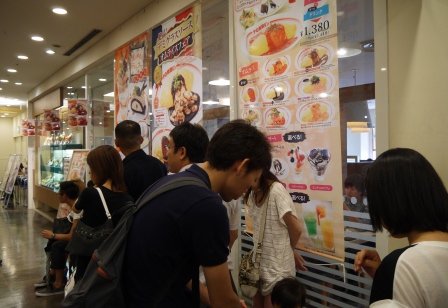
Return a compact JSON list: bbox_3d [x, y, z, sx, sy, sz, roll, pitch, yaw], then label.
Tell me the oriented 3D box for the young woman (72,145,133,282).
[{"bbox_3d":[-0.670,0.715,2.060,0.420,1.550,0.300,-1,0,-29],"label":"young woman"}]

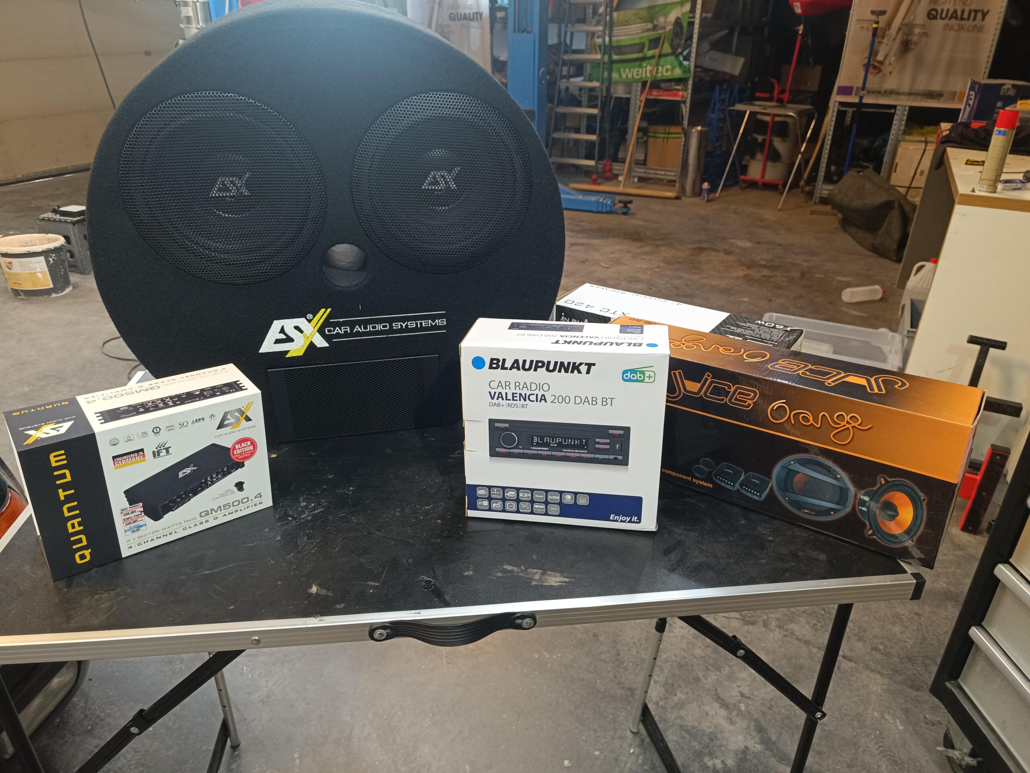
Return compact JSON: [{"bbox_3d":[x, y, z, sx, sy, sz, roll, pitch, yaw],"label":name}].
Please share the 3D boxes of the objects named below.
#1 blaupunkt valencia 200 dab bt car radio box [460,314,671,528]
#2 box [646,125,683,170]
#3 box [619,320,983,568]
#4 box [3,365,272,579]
[{"bbox_3d":[0.059,0.042,0.824,0.218,0.212,0.095,3,24,9],"label":"blaupunkt valencia 200 dab bt car radio box"},{"bbox_3d":[1.283,-2.034,6.149,0.290,0.290,0.420,6,27,11],"label":"box"},{"bbox_3d":[0.292,0.047,0.860,0.424,0.170,0.092,16,31,34],"label":"box"},{"bbox_3d":[-0.401,0.085,0.786,0.228,0.152,0.089,-17,33,-36],"label":"box"}]

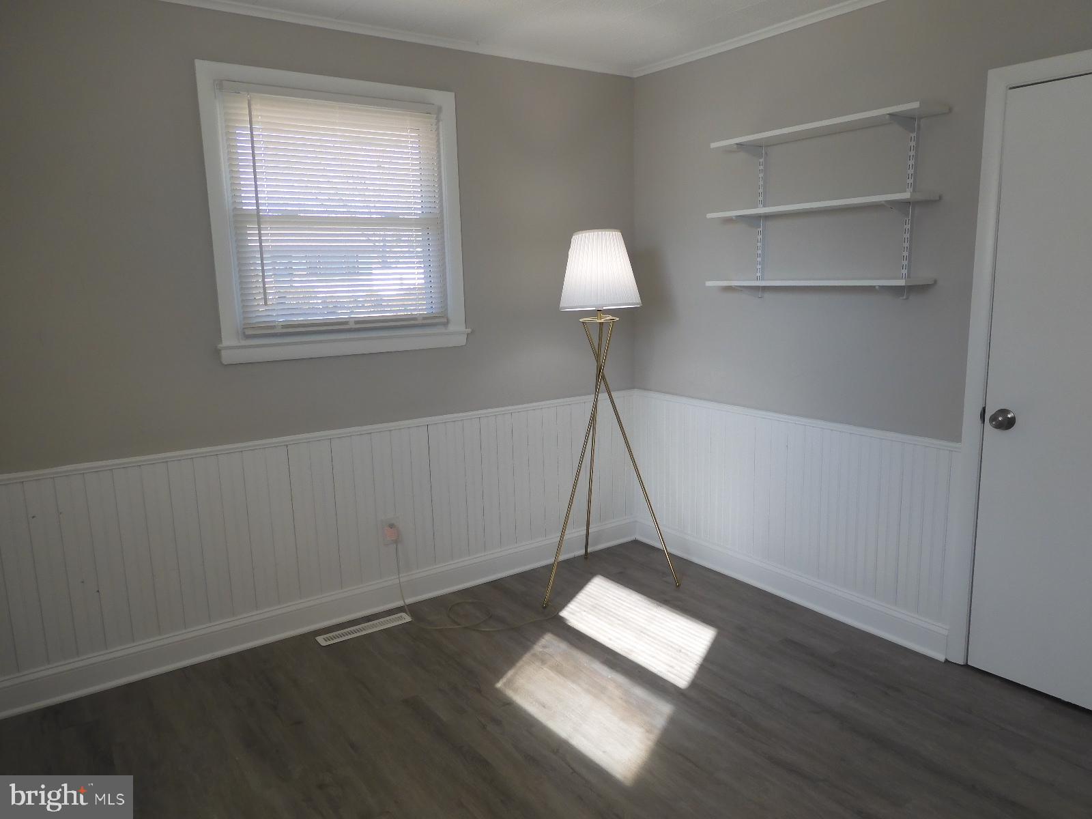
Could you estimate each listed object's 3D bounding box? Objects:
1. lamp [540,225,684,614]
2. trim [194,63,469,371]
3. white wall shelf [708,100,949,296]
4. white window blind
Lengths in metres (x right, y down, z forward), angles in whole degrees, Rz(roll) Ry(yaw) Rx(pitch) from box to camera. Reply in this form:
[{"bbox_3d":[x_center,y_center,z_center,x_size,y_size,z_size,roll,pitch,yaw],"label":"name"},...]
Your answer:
[{"bbox_3d":[0.219,0.012,3.566,0.668,1.645,0.525,-4,10,-17],"label":"lamp"},{"bbox_3d":[-0.813,-0.770,3.087,1.063,1.090,0.100,-8,12,-34],"label":"trim"},{"bbox_3d":[1.035,-0.758,2.948,0.196,0.650,0.917,-8,12,-34],"label":"white wall shelf"},{"bbox_3d":[-0.819,-0.790,3.084,0.887,0.934,0.043,-8,12,-34],"label":"white window blind"}]

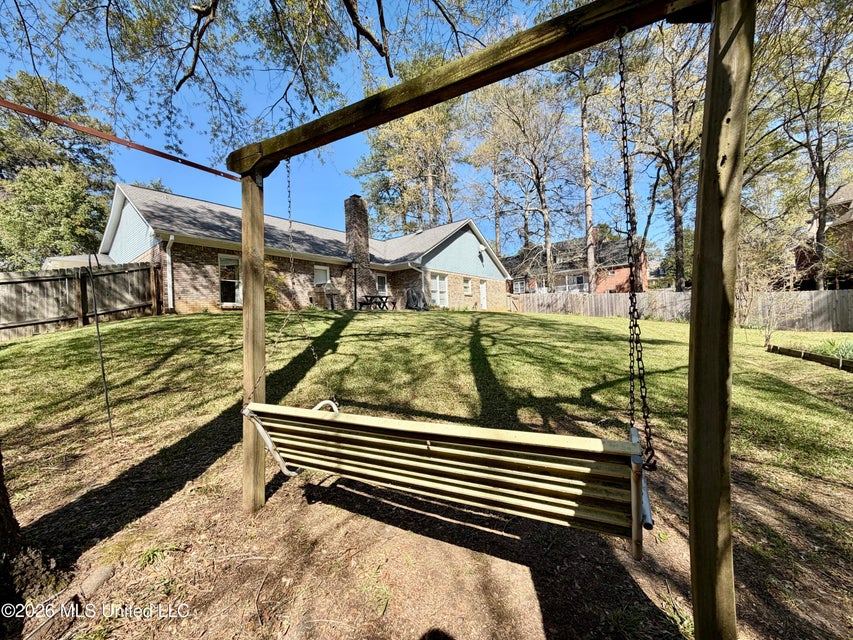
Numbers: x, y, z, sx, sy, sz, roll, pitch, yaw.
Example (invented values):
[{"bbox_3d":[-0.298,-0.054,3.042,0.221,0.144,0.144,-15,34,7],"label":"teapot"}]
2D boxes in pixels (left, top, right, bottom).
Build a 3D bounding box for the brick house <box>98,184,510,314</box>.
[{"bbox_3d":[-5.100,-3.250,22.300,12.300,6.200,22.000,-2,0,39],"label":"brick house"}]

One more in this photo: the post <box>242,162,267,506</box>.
[{"bbox_3d":[-1.062,0.127,2.130,0.092,2.080,0.092,0,0,27],"label":"post"}]

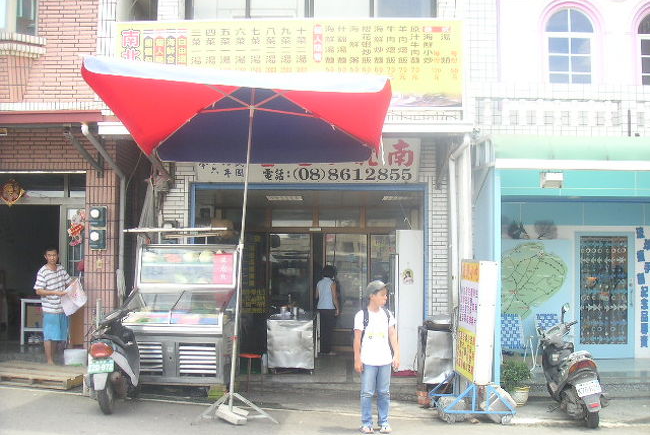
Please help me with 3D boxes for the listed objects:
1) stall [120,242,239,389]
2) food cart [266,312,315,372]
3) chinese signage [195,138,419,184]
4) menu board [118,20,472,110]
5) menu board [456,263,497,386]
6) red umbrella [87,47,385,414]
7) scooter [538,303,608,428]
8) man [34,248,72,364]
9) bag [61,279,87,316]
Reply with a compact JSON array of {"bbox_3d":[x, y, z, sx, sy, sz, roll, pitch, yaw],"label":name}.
[{"bbox_3d":[-1.726,1.151,8.700,1.210,1.650,0.800,0,-2,7],"label":"stall"},{"bbox_3d":[-0.490,1.841,10.380,0.660,0.760,0.600,0,-2,3],"label":"food cart"},{"bbox_3d":[-0.245,-0.762,9.700,3.046,0.626,0.080,0,-2,1],"label":"chinese signage"},{"bbox_3d":[-0.468,-2.023,9.400,4.560,1.173,0.080,0,-2,1],"label":"menu board"},{"bbox_3d":[1.751,1.180,8.242,0.210,1.330,0.900,2,-2,-2],"label":"menu board"},{"bbox_3d":[-0.800,0.339,7.450,2.800,3.500,2.400,2,-2,0],"label":"red umbrella"},{"bbox_3d":[2.810,1.690,8.300,0.680,1.200,1.750,0,-2,2],"label":"scooter"},{"bbox_3d":[-3.839,1.247,10.050,0.520,1.630,0.380,1,-2,-27],"label":"man"},{"bbox_3d":[-3.473,1.105,9.850,0.360,0.500,0.150,1,-2,-18],"label":"bag"}]

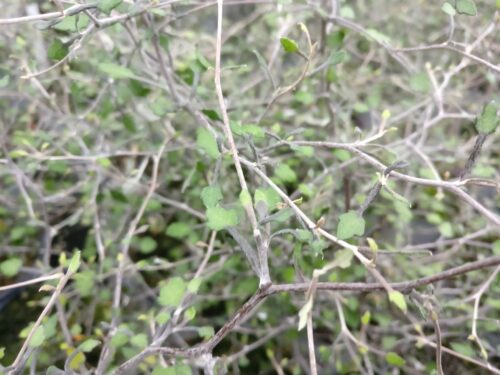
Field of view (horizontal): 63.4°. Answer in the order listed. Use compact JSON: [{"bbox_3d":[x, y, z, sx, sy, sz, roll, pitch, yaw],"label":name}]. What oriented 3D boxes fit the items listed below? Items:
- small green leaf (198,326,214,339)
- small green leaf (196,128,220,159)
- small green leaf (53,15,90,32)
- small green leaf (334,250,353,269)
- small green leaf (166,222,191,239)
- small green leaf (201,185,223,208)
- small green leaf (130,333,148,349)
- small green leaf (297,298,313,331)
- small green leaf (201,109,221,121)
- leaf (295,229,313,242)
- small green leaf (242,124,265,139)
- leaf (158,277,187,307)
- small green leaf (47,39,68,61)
[{"bbox_3d":[-0.030,0.100,0.280,0.011,0.003,0.010,0,45,-6],"label":"small green leaf"},{"bbox_3d":[-0.037,-0.039,0.360,0.018,0.006,0.030,-28,75,-8],"label":"small green leaf"},{"bbox_3d":[-0.117,-0.107,0.265,0.024,0.013,0.003,9,-8,-26],"label":"small green leaf"},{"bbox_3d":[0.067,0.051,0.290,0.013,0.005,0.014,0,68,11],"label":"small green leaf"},{"bbox_3d":[-0.078,0.047,0.440,0.026,0.007,0.018,6,66,3],"label":"small green leaf"},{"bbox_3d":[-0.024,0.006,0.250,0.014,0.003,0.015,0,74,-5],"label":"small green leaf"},{"bbox_3d":[-0.090,0.125,0.330,0.014,0.003,0.014,0,50,-15],"label":"small green leaf"},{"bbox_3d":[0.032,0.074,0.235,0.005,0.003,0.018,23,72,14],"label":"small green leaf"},{"bbox_3d":[-0.037,-0.068,0.380,0.018,0.006,0.011,27,59,10],"label":"small green leaf"},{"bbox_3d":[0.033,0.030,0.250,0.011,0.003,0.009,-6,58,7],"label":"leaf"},{"bbox_3d":[0.003,-0.050,0.360,0.020,0.006,0.013,14,61,8],"label":"small green leaf"},{"bbox_3d":[-0.071,0.095,0.370,0.024,0.006,0.028,15,69,6],"label":"leaf"},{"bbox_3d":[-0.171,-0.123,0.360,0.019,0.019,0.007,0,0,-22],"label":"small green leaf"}]

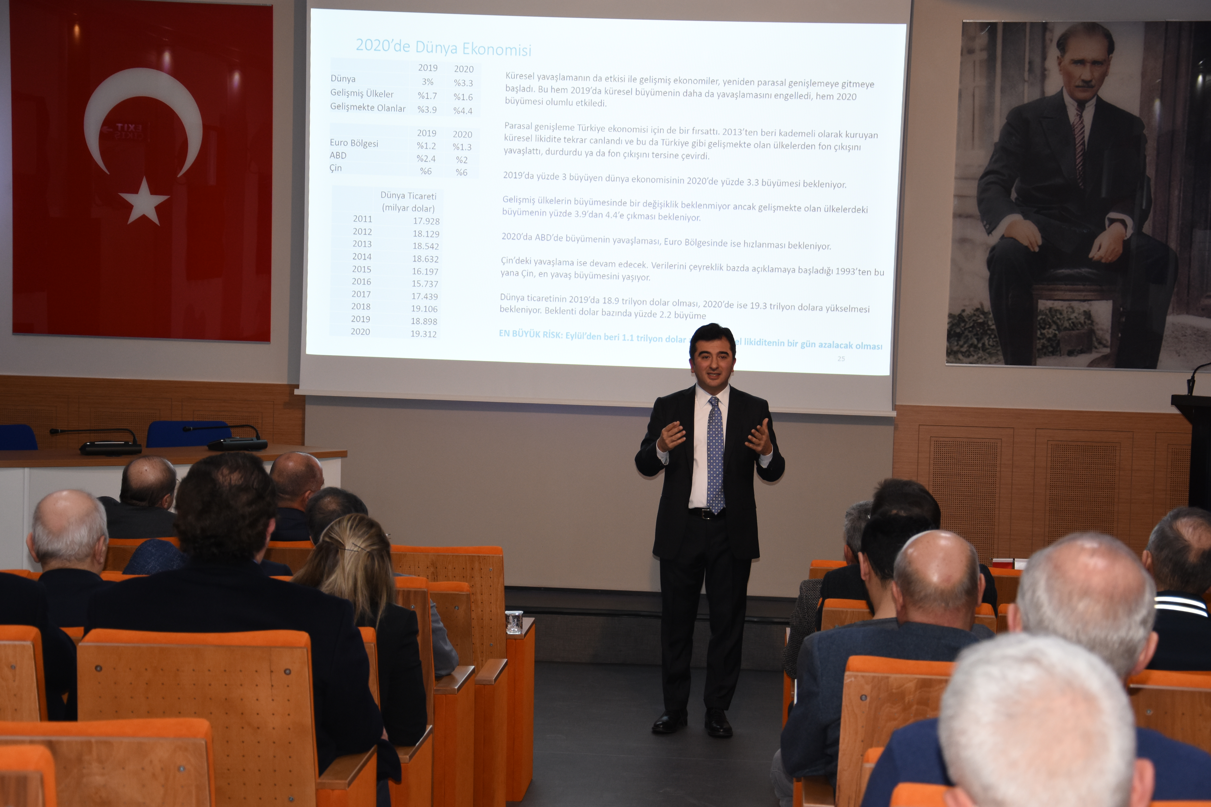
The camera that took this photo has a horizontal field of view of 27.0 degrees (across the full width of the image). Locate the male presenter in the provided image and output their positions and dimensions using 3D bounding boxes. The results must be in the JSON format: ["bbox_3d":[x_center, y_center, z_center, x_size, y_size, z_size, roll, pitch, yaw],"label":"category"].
[{"bbox_3d":[0.429,0.550,10.645,0.620,1.755,0.440,2,7,3],"label":"male presenter"}]

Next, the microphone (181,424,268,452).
[{"bbox_3d":[-1.786,0.167,11.916,0.410,0.115,0.140,0,7,-14],"label":"microphone"}]

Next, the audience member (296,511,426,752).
[{"bbox_3d":[-0.708,0.904,6.975,0.480,1.260,0.800,2,7,2],"label":"audience member"}]

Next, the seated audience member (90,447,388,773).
[{"bbox_3d":[-0.854,0.784,5.943,0.640,1.360,0.800,2,7,2],"label":"seated audience member"}]

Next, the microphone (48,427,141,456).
[{"bbox_3d":[-2.351,0.179,11.718,0.430,0.115,0.140,0,7,-10],"label":"microphone"}]

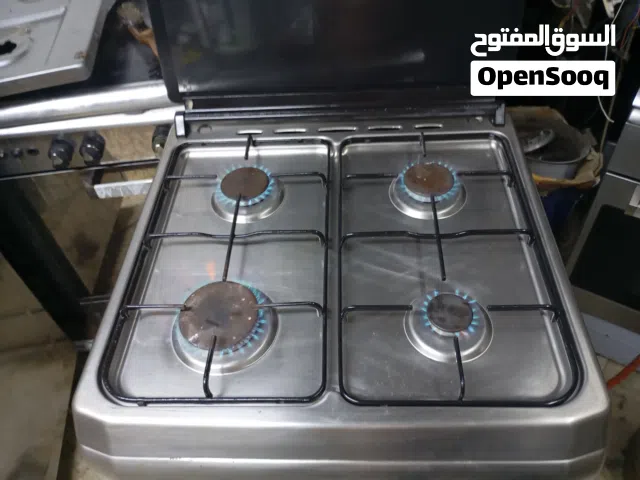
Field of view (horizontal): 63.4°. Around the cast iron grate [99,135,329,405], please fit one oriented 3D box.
[{"bbox_3d":[-0.124,0.001,0.739,0.274,0.035,0.479,-1,48,3],"label":"cast iron grate"}]

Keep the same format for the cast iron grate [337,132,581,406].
[{"bbox_3d":[0.166,-0.004,0.722,0.276,0.035,0.479,-1,48,3],"label":"cast iron grate"}]

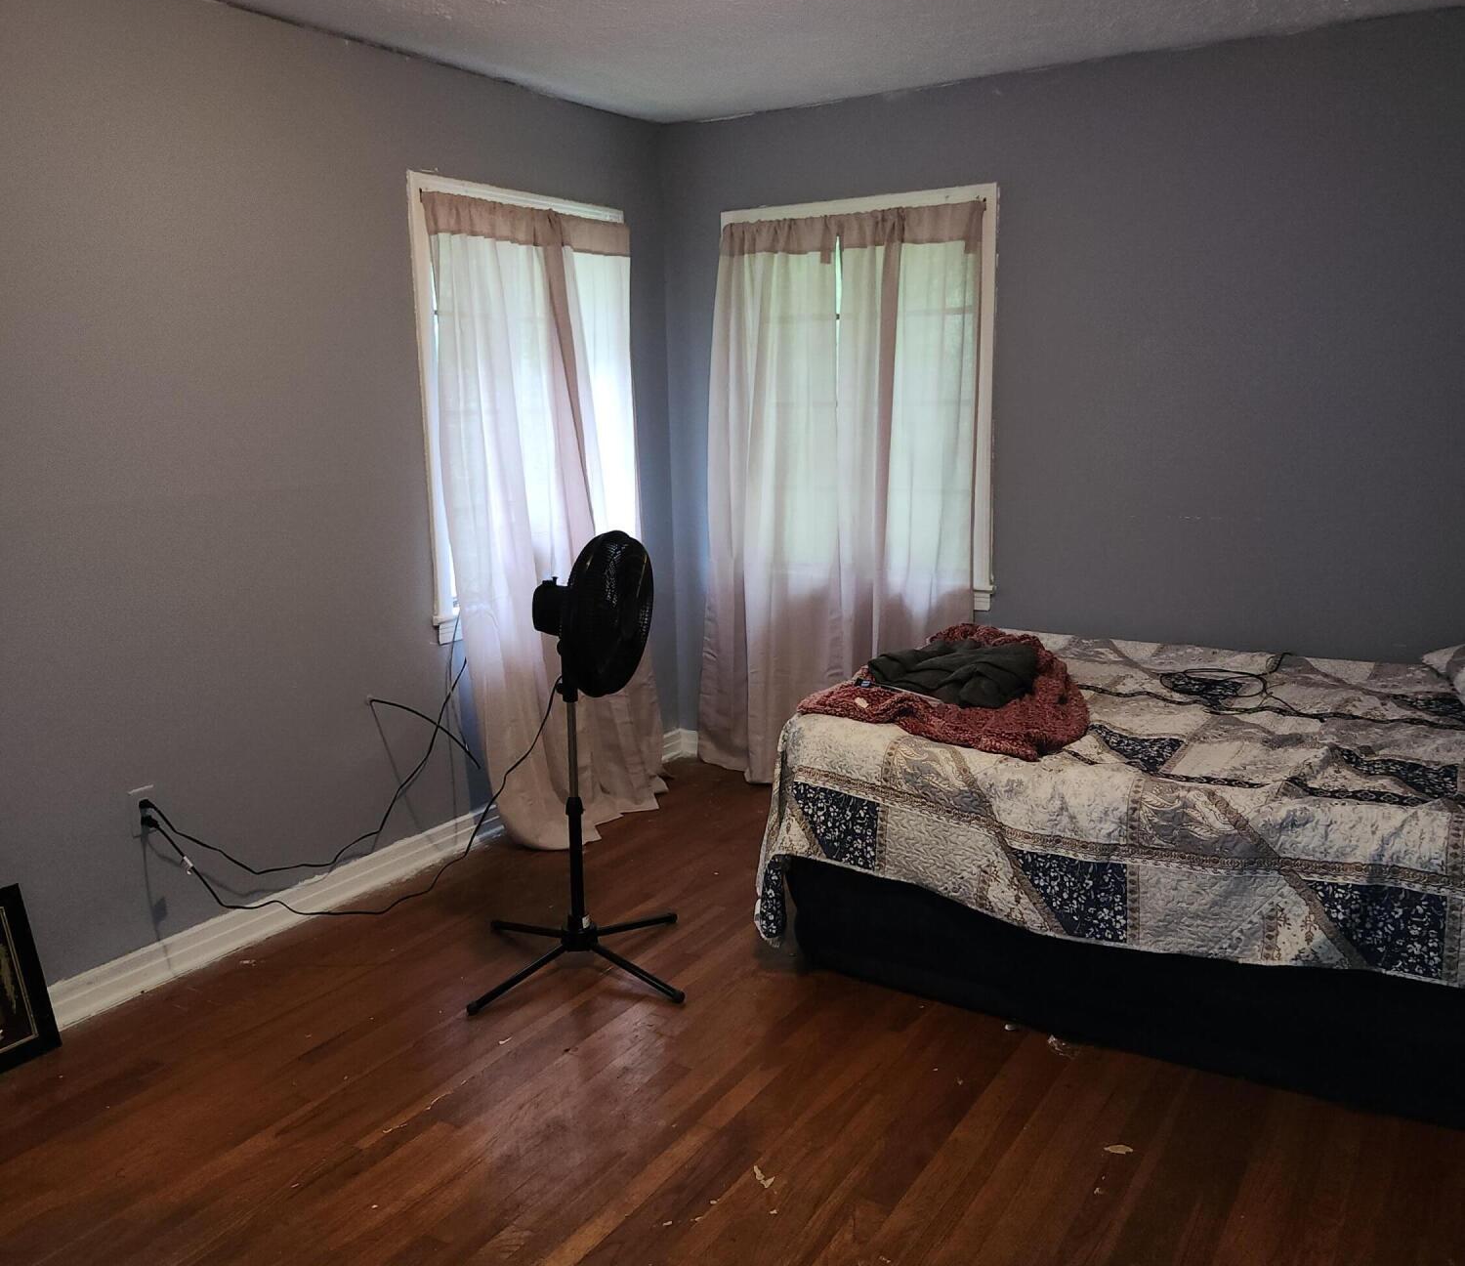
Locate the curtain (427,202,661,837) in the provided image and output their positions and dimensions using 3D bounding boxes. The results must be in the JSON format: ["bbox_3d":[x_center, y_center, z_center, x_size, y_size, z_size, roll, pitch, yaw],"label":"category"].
[{"bbox_3d":[-0.505,-0.366,4.351,0.308,2.050,1.055,5,12,31],"label":"curtain"}]

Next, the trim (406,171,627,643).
[{"bbox_3d":[-0.637,-0.742,4.349,0.070,1.408,1.095,5,12,31],"label":"trim"}]

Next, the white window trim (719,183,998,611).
[{"bbox_3d":[0.419,-0.811,4.619,1.095,1.418,0.070,5,12,31],"label":"white window trim"}]

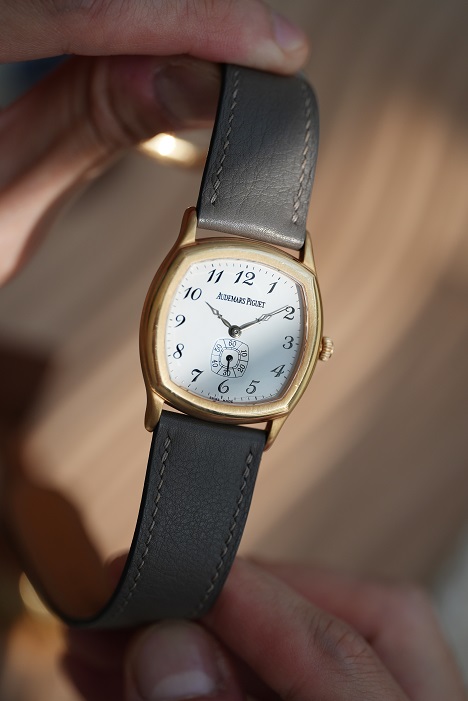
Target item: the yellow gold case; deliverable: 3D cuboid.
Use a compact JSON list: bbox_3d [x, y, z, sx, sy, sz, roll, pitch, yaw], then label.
[{"bbox_3d":[0.000,-0.004,0.366,0.033,0.041,0.009,11,0,-15],"label":"yellow gold case"}]

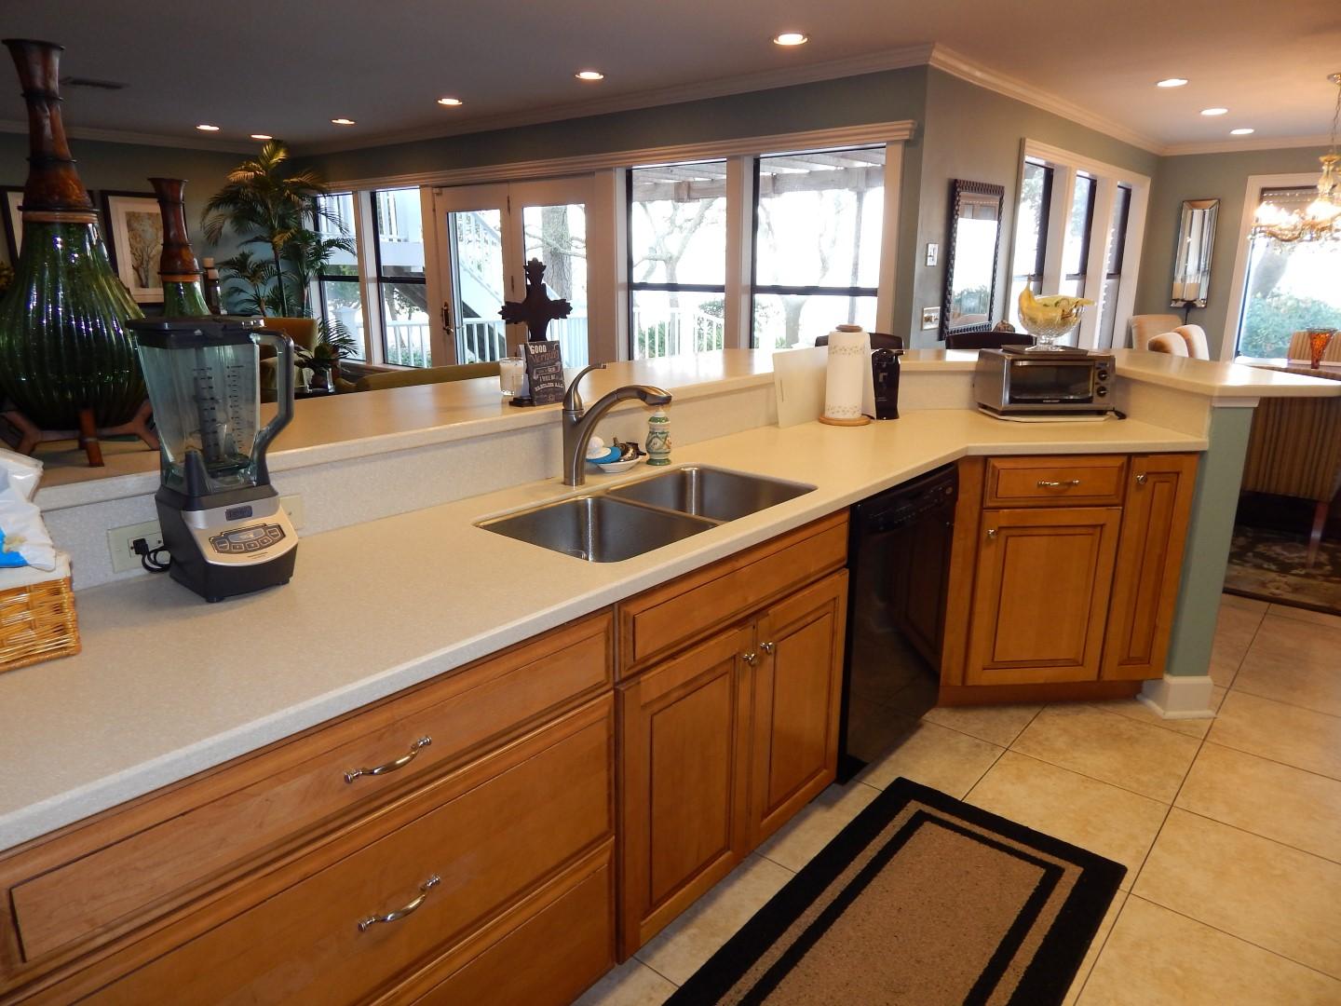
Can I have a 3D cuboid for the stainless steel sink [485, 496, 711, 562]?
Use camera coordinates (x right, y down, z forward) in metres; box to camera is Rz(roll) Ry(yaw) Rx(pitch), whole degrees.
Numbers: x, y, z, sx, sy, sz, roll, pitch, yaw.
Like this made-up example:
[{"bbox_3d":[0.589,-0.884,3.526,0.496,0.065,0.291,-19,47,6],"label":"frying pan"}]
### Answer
[{"bbox_3d":[-0.153,0.140,1.904,0.392,0.197,0.357,12,19,38],"label":"stainless steel sink"}]

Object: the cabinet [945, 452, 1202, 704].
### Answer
[{"bbox_3d":[1.210,0.203,3.055,0.745,0.865,0.580,-1,15,-5],"label":"cabinet"}]

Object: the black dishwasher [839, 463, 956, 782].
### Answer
[{"bbox_3d":[0.420,0.302,2.643,0.600,0.845,0.615,12,19,38],"label":"black dishwasher"}]

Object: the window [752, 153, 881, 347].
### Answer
[{"bbox_3d":[0.808,-1.247,5.073,0.870,1.400,0.100,12,19,38],"label":"window"}]

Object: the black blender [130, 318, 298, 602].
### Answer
[{"bbox_3d":[-0.721,-0.086,1.462,0.245,0.430,0.200,-13,20,-41],"label":"black blender"}]

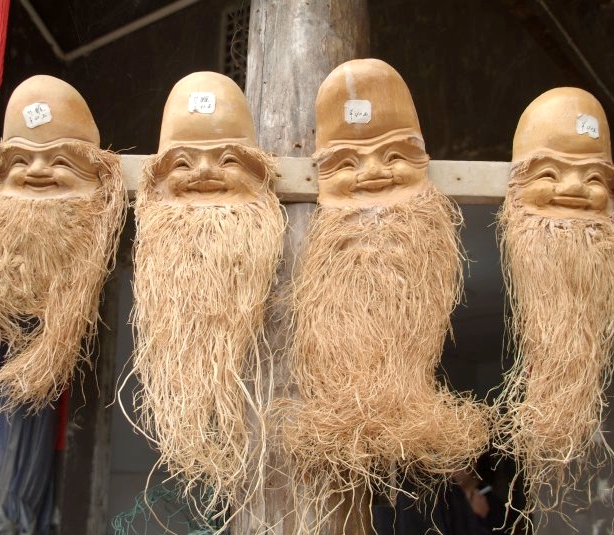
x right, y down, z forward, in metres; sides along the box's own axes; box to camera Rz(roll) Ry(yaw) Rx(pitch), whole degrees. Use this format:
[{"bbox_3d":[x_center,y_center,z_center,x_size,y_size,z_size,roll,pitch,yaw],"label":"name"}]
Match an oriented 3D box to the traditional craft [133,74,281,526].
[{"bbox_3d":[-0.116,0.018,0.850,0.172,0.515,0.125,1,-12,-4],"label":"traditional craft"}]

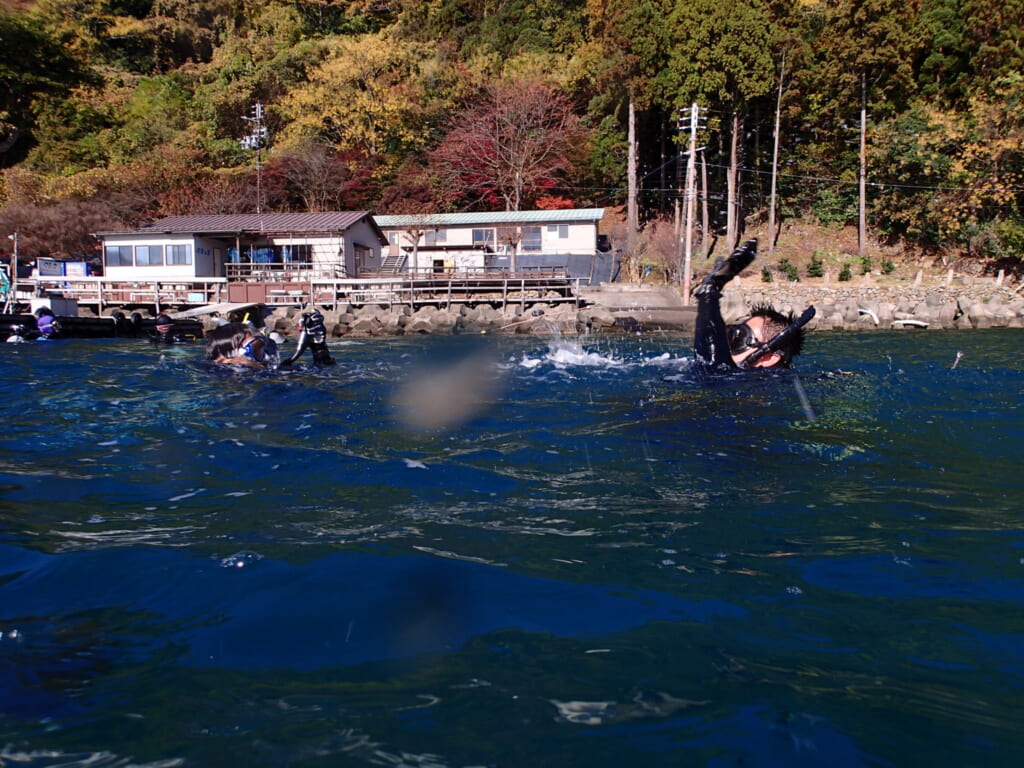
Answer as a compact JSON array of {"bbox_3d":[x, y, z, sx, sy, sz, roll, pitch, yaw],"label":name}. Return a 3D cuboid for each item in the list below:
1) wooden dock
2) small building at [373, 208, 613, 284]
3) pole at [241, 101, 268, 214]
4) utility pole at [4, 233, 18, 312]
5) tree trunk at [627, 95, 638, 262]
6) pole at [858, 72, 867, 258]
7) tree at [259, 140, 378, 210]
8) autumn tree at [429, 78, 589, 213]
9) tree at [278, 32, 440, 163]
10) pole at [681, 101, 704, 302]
[{"bbox_3d":[-10.421,-4.589,37.500,28.000,1.900,4.500,0,4,3],"label":"wooden dock"},{"bbox_3d":[-1.719,-11.088,61.504,18.580,6.210,6.500,0,4,9],"label":"small building"},{"bbox_3d":[-22.803,-19.769,66.000,2.200,10.800,1.200,0,4,0],"label":"pole"},{"bbox_3d":[-22.966,-5.126,34.000,0.550,3.700,0.350,0,4,0],"label":"utility pole"},{"bbox_3d":[9.125,-15.562,56.000,0.750,12.300,0.750,-1,4,0],"label":"tree trunk"},{"bbox_3d":[24.254,-15.019,51.026,0.400,12.460,0.400,0,4,0],"label":"pole"},{"bbox_3d":[-15.435,-16.637,59.915,9.300,6.370,8.000,0,4,0],"label":"tree"},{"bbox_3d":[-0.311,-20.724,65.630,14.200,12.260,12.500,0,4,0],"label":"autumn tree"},{"bbox_3d":[-16.085,-30.114,78.000,16.500,14.000,12.500,0,4,0],"label":"tree"},{"bbox_3d":[11.028,-10.997,45.307,1.750,12.070,0.700,0,4,0],"label":"pole"}]

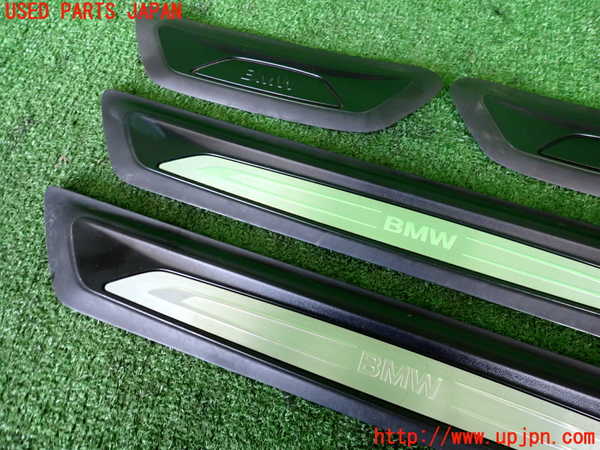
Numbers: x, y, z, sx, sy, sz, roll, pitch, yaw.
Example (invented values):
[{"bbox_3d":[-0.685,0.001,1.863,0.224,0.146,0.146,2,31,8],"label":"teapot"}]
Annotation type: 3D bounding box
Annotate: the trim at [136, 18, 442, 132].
[{"bbox_3d":[-0.036,-0.183,0.510,0.399,0.028,0.114,15,63,7],"label":"trim"}]

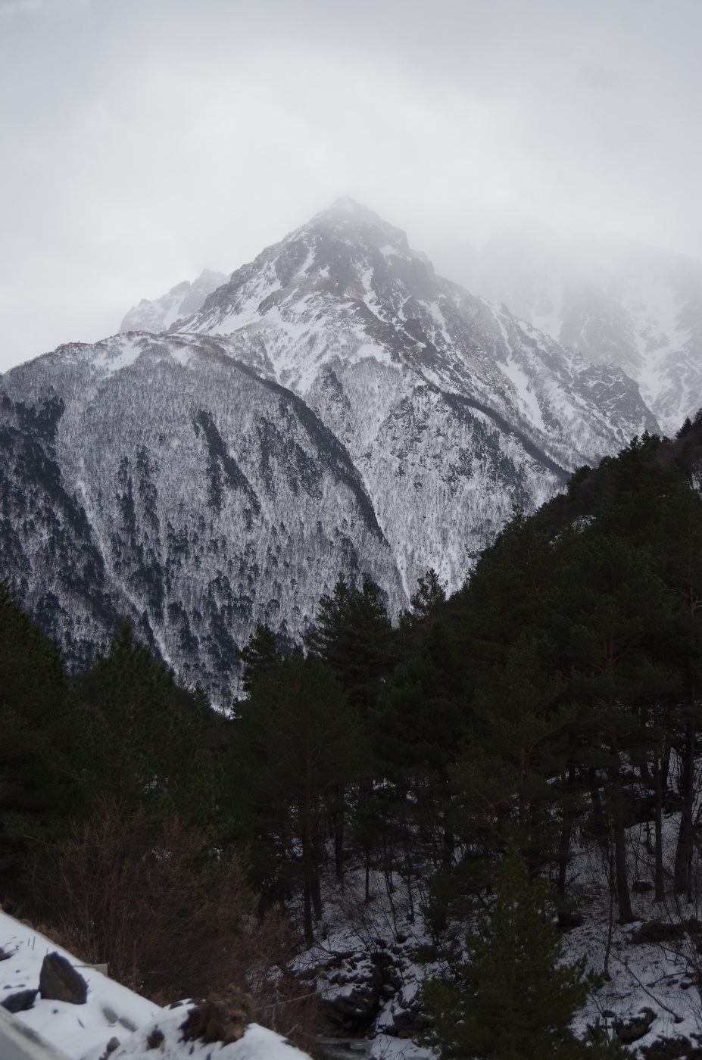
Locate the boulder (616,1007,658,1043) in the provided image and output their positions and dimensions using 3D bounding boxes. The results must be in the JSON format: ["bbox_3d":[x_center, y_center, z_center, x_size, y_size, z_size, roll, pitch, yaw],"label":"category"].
[{"bbox_3d":[7.837,13.580,37.092,1.060,0.760,0.880,-2,-8,11],"label":"boulder"}]

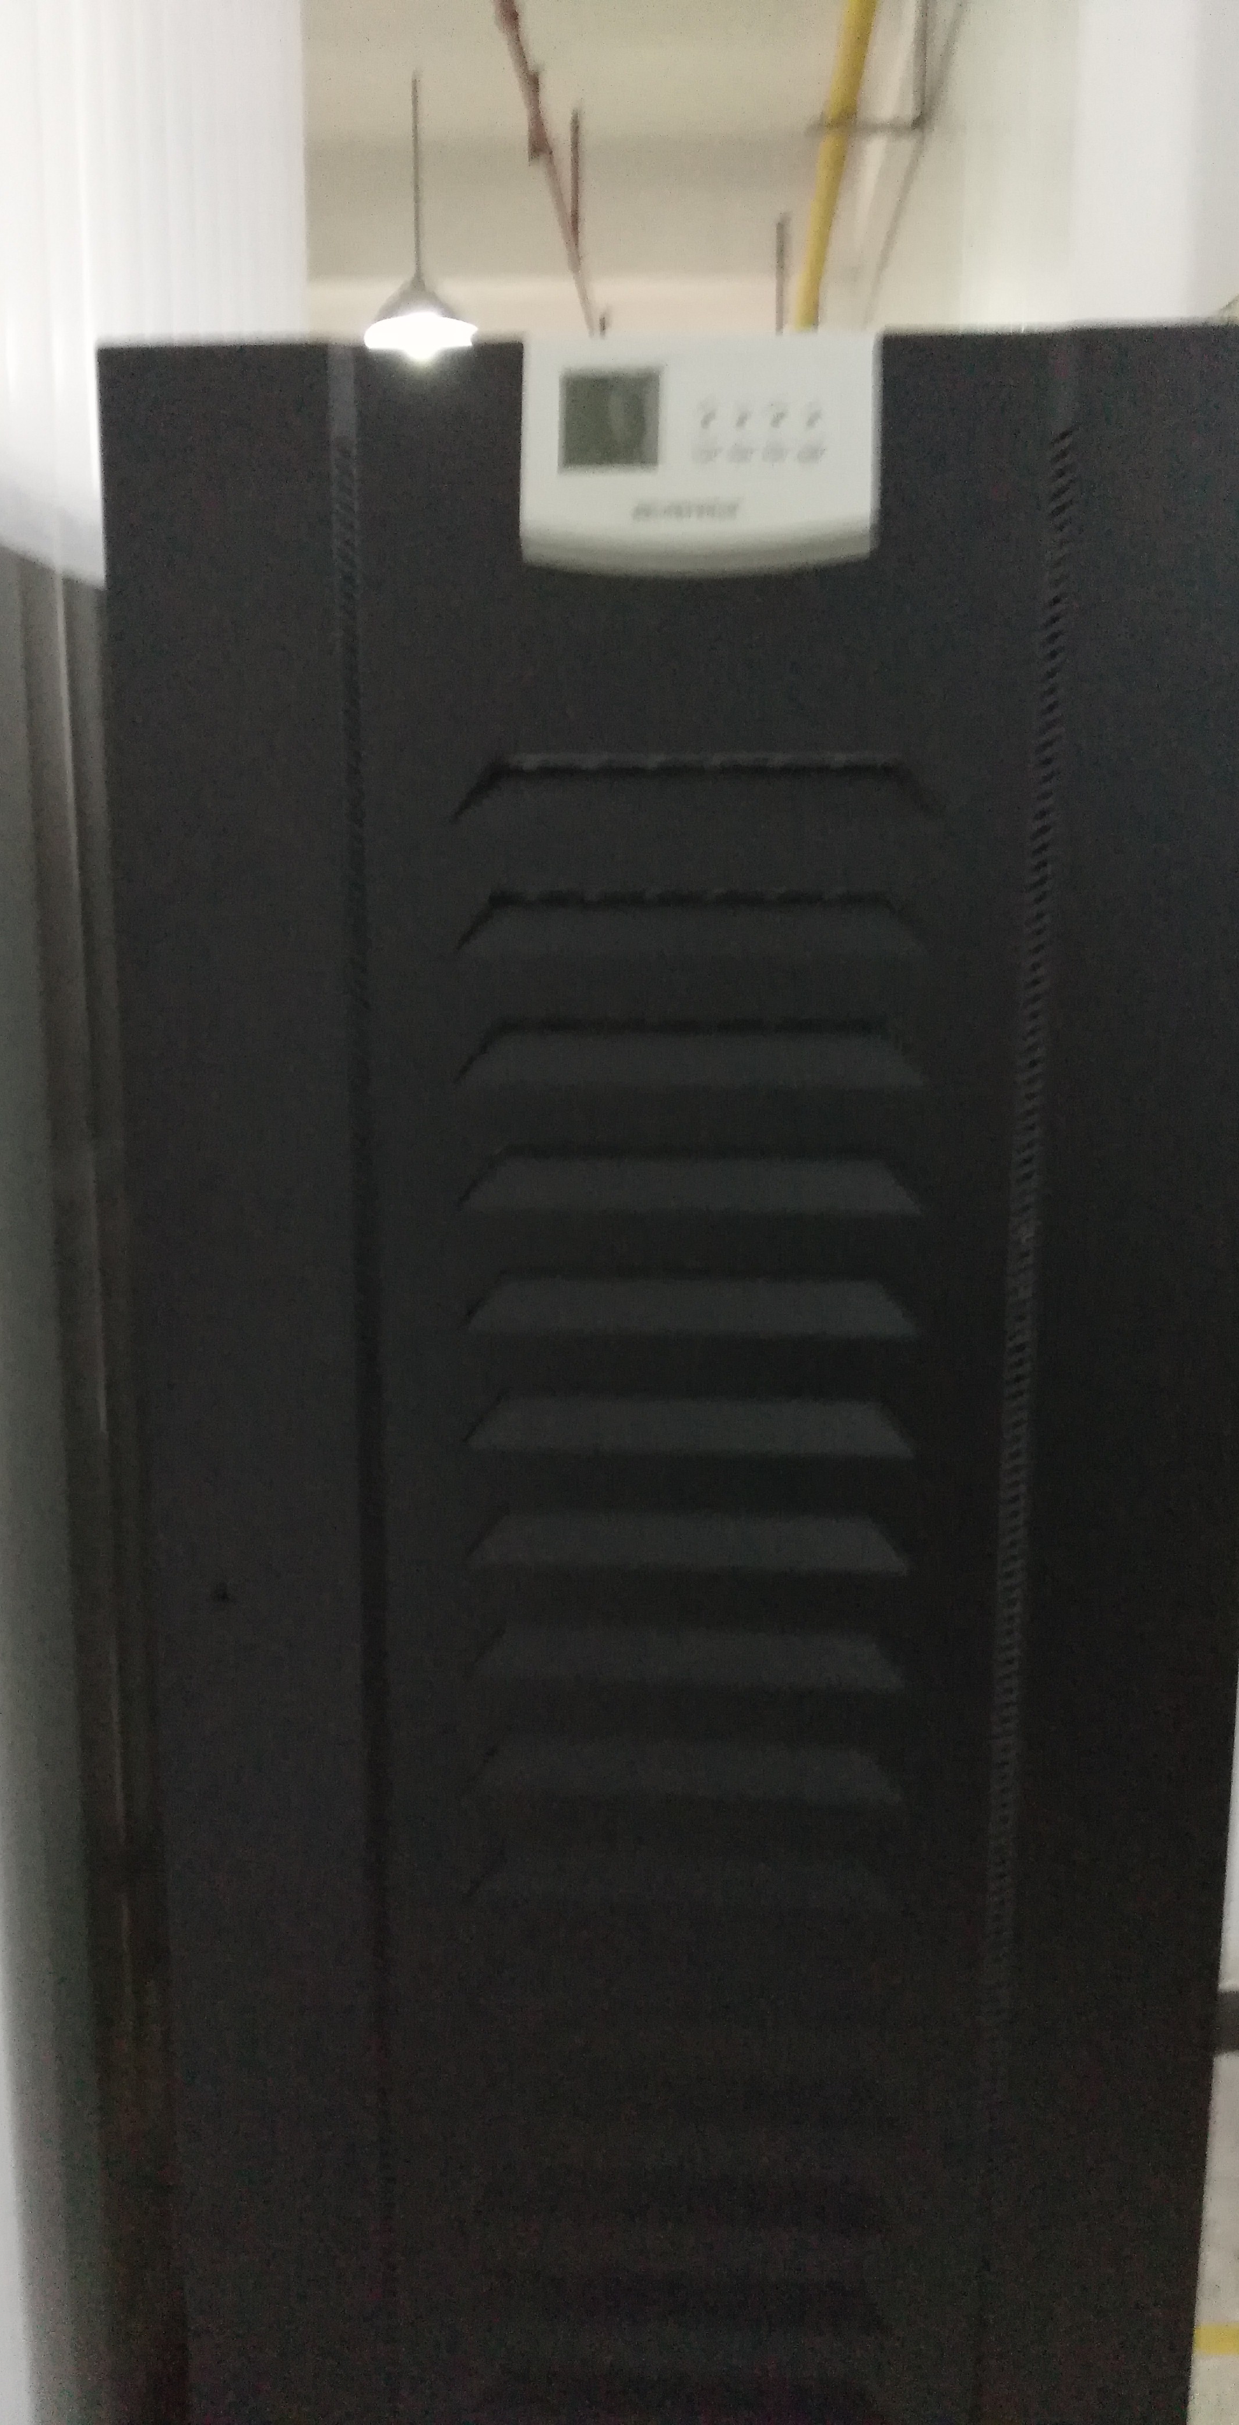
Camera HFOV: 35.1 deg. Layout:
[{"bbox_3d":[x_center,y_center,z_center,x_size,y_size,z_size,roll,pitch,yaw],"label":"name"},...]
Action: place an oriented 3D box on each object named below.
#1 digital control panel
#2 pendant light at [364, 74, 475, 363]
[{"bbox_3d":[0.040,-0.375,0.981,0.174,0.111,0.030,1,11,4],"label":"digital control panel"},{"bbox_3d":[-0.667,-3.298,6.509,0.369,0.877,0.369,0,10,0],"label":"pendant light"}]

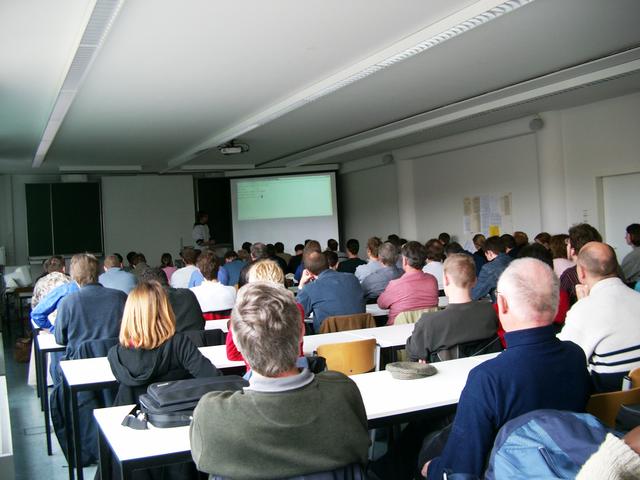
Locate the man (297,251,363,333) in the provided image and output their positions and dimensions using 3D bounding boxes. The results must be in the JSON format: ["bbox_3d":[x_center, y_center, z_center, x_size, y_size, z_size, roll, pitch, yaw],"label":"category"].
[{"bbox_3d":[0.056,0.732,5.509,0.540,1.285,0.800,-3,1,-21],"label":"man"}]

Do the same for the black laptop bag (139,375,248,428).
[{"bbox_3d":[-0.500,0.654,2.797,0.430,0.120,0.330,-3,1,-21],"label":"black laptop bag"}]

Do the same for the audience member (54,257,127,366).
[{"bbox_3d":[-1.566,0.784,4.704,0.480,1.375,0.800,-3,1,-21],"label":"audience member"}]

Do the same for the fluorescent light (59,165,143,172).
[{"bbox_3d":[-4.264,-1.399,13.422,1.550,0.110,0.180,-3,1,-25],"label":"fluorescent light"}]

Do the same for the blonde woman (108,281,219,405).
[{"bbox_3d":[-0.771,0.814,3.441,0.560,1.270,0.780,-3,1,-22],"label":"blonde woman"}]

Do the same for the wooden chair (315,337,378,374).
[{"bbox_3d":[0.089,0.986,4.009,0.420,0.820,0.520,-3,1,-21],"label":"wooden chair"}]

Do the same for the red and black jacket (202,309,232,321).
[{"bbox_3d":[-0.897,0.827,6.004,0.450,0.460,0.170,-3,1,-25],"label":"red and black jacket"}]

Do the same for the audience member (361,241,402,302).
[{"bbox_3d":[0.557,0.659,7.049,0.500,1.330,0.780,-3,1,-21],"label":"audience member"}]

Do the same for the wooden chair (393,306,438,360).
[{"bbox_3d":[0.697,0.934,5.466,0.450,0.815,0.530,-3,1,-21],"label":"wooden chair"}]

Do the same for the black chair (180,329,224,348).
[{"bbox_3d":[-0.918,1.031,4.840,0.440,0.810,0.530,-3,1,-21],"label":"black chair"}]

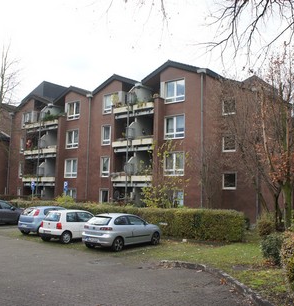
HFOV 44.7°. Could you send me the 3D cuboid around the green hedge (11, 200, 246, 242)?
[{"bbox_3d":[-3.028,3.969,22.317,18.000,1.420,1.250,-3,-7,37],"label":"green hedge"}]

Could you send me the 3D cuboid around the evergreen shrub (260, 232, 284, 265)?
[{"bbox_3d":[4.258,3.204,12.056,0.950,1.000,0.950,-3,-7,38],"label":"evergreen shrub"}]

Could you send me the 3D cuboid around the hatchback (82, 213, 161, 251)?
[{"bbox_3d":[-0.942,3.344,15.821,1.700,1.440,3.950,-3,-7,38],"label":"hatchback"}]

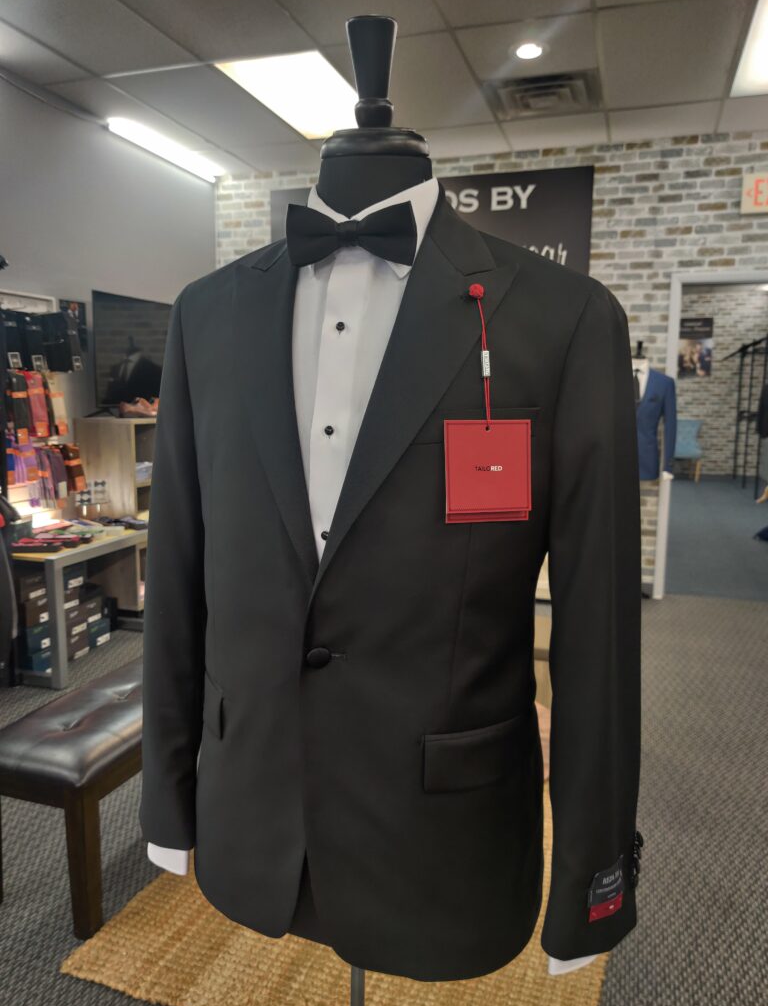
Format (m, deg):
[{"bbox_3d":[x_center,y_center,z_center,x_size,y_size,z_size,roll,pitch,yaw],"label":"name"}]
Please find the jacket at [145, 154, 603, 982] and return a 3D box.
[{"bbox_3d":[-0.019,0.057,0.848,0.560,0.765,0.275,3,8,17],"label":"jacket"}]

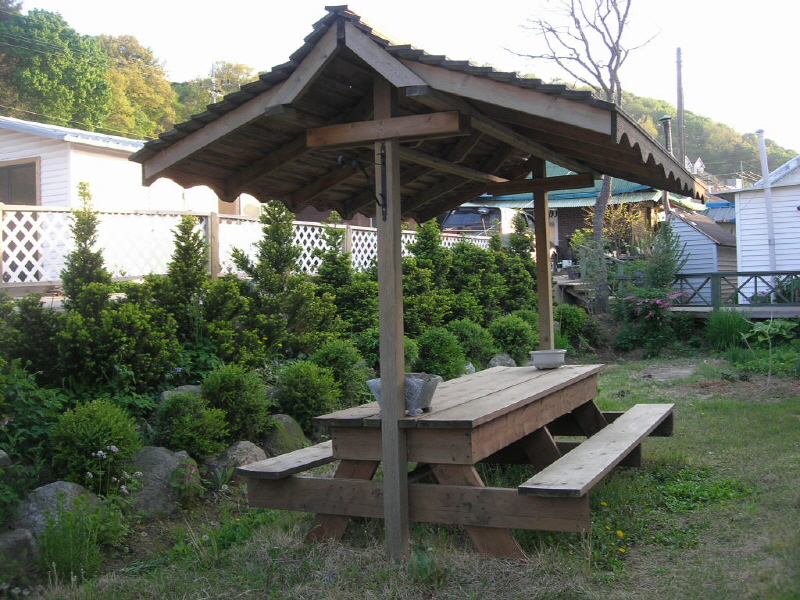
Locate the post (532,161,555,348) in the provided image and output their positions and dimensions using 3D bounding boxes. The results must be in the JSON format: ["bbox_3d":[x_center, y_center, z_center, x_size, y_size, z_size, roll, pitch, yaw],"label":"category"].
[{"bbox_3d":[1.249,0.051,7.508,0.094,2.548,0.094,-2,0,25],"label":"post"}]

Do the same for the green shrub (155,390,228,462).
[{"bbox_3d":[-1.430,0.870,6.020,0.480,0.480,0.480,-2,0,-11],"label":"green shrub"}]

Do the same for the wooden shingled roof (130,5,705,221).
[{"bbox_3d":[0.501,-1.029,5.743,2.622,0.794,3.589,-2,0,26],"label":"wooden shingled roof"}]

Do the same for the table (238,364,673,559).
[{"bbox_3d":[0.651,0.976,6.082,1.989,0.740,3.311,-2,0,25],"label":"table"}]

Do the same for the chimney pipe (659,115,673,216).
[{"bbox_3d":[6.664,-3.369,22.000,0.300,2.550,0.300,-2,0,25],"label":"chimney pipe"}]

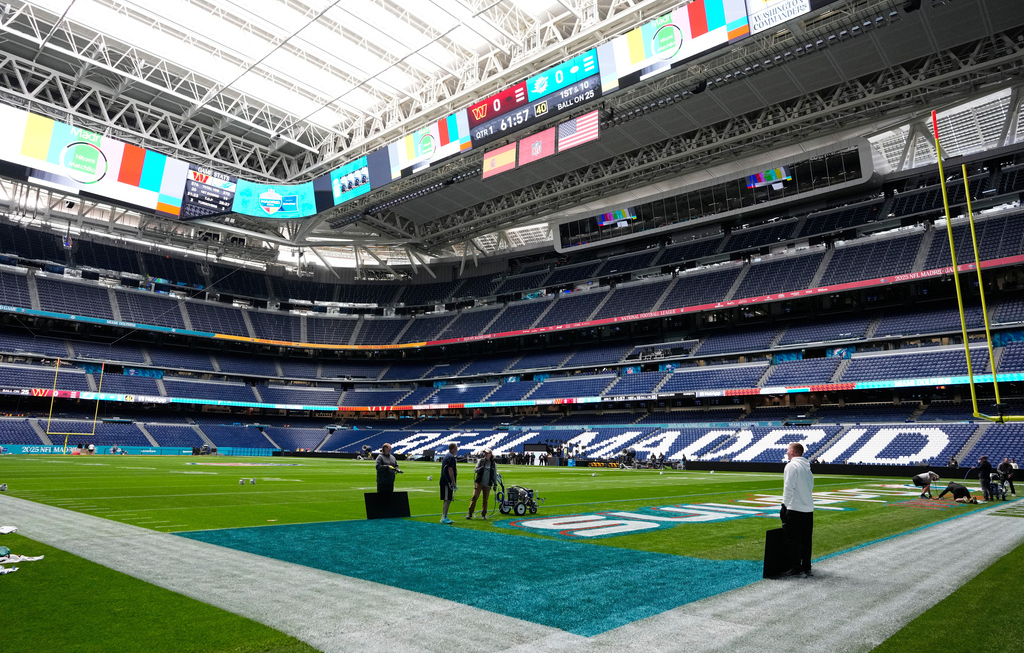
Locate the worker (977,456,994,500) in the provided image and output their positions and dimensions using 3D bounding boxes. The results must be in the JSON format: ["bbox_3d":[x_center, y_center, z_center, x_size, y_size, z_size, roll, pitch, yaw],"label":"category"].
[{"bbox_3d":[18.904,6.065,27.300,0.620,1.760,0.550,-4,-11,24],"label":"worker"}]

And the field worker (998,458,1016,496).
[{"bbox_3d":[22.250,6.764,30.700,0.720,1.720,0.480,-4,-11,25],"label":"field worker"}]

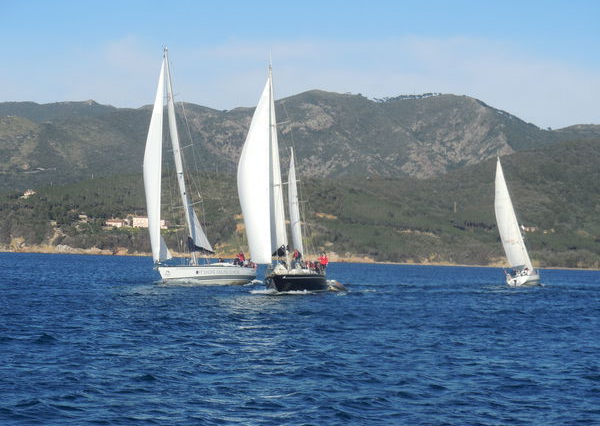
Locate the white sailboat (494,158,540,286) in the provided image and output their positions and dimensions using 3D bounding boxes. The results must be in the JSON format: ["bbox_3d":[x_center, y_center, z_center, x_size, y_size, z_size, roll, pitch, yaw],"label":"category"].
[{"bbox_3d":[24.461,1.146,221.005,3.700,15.200,11.000,-18,-8,19],"label":"white sailboat"}]

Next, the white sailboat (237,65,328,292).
[{"bbox_3d":[-1.480,-2.733,150.519,5.200,17.800,14.500,-6,-3,11],"label":"white sailboat"}]

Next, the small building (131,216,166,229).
[{"bbox_3d":[-108.254,6.931,1350.000,25.000,8.300,11.000,2,-1,-2],"label":"small building"}]

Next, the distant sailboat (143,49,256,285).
[{"bbox_3d":[-9.170,-3.902,164.119,4.600,20.300,14.300,-11,-7,26],"label":"distant sailboat"}]

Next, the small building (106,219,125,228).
[{"bbox_3d":[-131.477,7.717,1350.000,13.500,6.300,8.500,1,-1,10],"label":"small building"}]

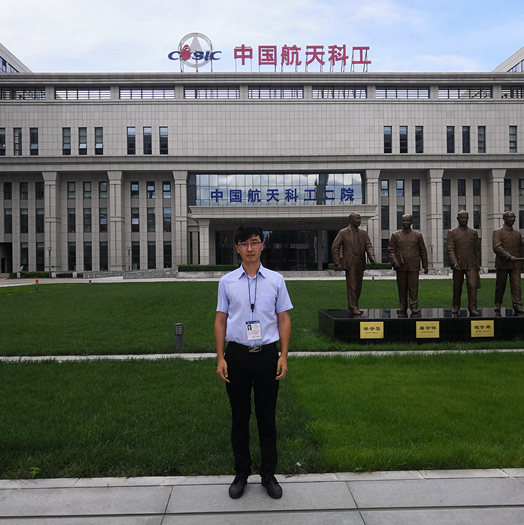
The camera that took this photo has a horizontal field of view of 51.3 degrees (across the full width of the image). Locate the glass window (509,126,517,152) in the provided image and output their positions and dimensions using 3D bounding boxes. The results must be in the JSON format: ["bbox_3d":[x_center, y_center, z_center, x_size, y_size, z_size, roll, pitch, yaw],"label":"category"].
[{"bbox_3d":[34.537,-16.849,75.067,1.085,3.949,0.200,-1,0,-1],"label":"glass window"}]

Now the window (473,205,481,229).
[{"bbox_3d":[27.445,-5.741,69.583,0.910,3.000,0.150,-1,0,-2],"label":"window"}]

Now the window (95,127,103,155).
[{"bbox_3d":[-20.135,-14.952,67.611,1.000,3.480,0.150,-1,0,-2],"label":"window"}]

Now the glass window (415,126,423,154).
[{"bbox_3d":[19.511,-15.091,67.594,0.910,3.420,0.150,-1,0,-2],"label":"glass window"}]

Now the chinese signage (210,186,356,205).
[{"bbox_3d":[2.155,-7.117,57.395,15.032,1.440,0.250,-1,0,-1],"label":"chinese signage"}]

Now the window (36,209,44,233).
[{"bbox_3d":[-28.911,-5.410,71.090,1.094,3.190,0.150,-1,0,-2],"label":"window"}]

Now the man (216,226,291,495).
[{"bbox_3d":[-0.056,0.631,3.610,0.510,1.770,0.310,-1,0,-1],"label":"man"}]

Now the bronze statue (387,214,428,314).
[{"bbox_3d":[2.870,0.012,10.800,0.800,1.942,0.580,-1,0,15],"label":"bronze statue"}]

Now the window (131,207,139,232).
[{"bbox_3d":[-16.069,-5.390,69.328,1.000,3.086,0.150,-1,0,-2],"label":"window"}]

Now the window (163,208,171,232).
[{"bbox_3d":[-12.053,-5.431,69.531,0.981,3.095,0.150,-1,0,-1],"label":"window"}]

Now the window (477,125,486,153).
[{"bbox_3d":[28.673,-16.036,71.241,1.044,3.551,0.150,-1,0,-2],"label":"window"}]

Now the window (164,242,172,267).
[{"bbox_3d":[-12.395,-0.911,71.579,1.083,3.710,0.150,-1,0,-2],"label":"window"}]

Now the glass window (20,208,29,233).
[{"bbox_3d":[-30.967,-5.386,71.028,1.066,3.175,0.150,-1,0,-2],"label":"glass window"}]

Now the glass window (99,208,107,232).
[{"bbox_3d":[-20.761,-5.501,71.337,1.062,3.215,0.150,-1,0,-2],"label":"glass window"}]

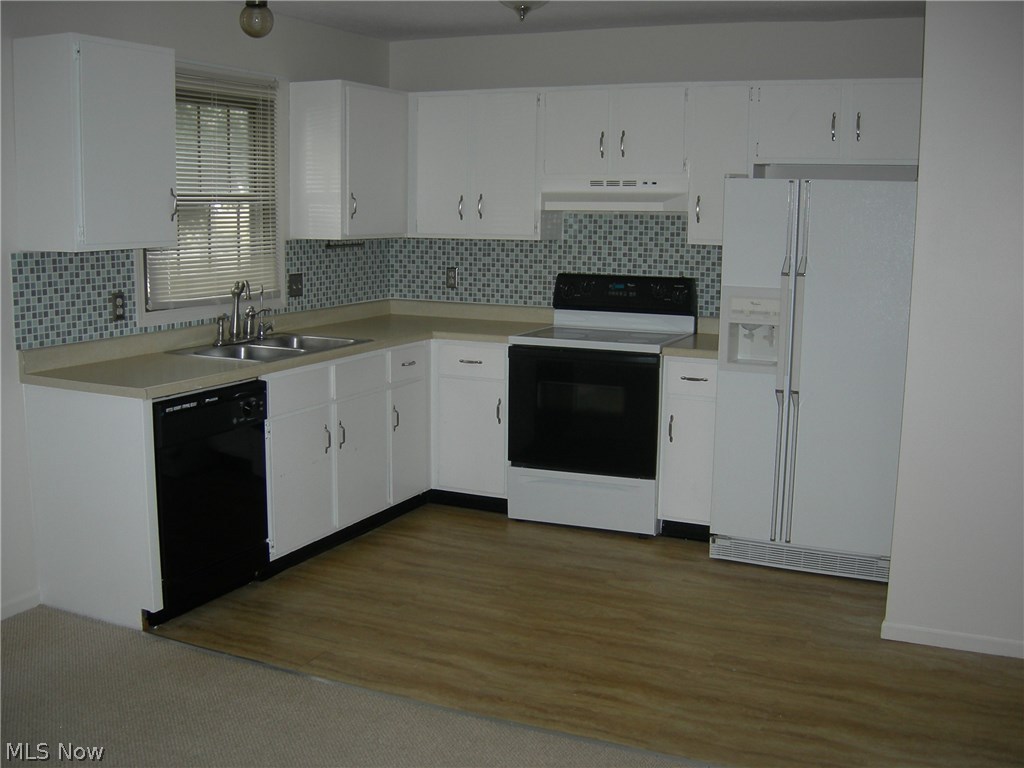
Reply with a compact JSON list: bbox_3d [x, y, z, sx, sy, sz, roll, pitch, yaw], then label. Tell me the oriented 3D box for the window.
[{"bbox_3d":[-1.331,-0.873,4.806,0.045,1.027,0.897,5,11,27],"label":"window"}]

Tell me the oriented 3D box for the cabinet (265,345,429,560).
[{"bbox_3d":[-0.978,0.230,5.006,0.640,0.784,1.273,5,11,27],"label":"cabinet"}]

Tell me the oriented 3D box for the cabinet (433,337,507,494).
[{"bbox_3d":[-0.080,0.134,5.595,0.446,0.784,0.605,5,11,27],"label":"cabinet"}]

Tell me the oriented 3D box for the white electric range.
[{"bbox_3d":[0.453,0.077,5.279,0.764,1.185,0.640,5,11,27],"label":"white electric range"}]

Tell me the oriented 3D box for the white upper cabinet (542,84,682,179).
[{"bbox_3d":[0.554,-1.226,5.227,0.761,0.443,0.319,5,10,25],"label":"white upper cabinet"}]

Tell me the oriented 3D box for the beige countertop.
[{"bbox_3d":[-0.319,-0.161,4.589,2.125,0.131,2.504,5,11,27],"label":"beige countertop"}]

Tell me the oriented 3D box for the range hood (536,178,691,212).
[{"bbox_3d":[0.522,-0.925,5.217,0.761,0.154,0.450,5,10,25],"label":"range hood"}]

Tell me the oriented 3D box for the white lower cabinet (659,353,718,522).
[{"bbox_3d":[0.937,0.224,5.085,0.275,0.784,0.605,5,11,27],"label":"white lower cabinet"}]

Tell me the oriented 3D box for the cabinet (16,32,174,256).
[{"bbox_3d":[-1.526,-0.875,3.937,0.315,0.753,0.492,5,10,25],"label":"cabinet"}]

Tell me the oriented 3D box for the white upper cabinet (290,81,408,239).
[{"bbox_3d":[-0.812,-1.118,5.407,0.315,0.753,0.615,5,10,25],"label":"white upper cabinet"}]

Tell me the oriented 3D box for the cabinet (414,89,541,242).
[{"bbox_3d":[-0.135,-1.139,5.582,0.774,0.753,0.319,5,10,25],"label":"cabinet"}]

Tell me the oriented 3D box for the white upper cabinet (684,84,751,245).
[{"bbox_3d":[1.017,-1.029,5.029,0.281,0.753,0.319,5,10,25],"label":"white upper cabinet"}]

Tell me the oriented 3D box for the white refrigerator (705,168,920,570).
[{"bbox_3d":[1.394,-0.056,4.727,0.810,1.668,0.741,5,10,25],"label":"white refrigerator"}]

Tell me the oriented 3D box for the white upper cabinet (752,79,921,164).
[{"bbox_3d":[1.499,-1.159,4.722,0.810,0.377,0.330,5,11,27],"label":"white upper cabinet"}]

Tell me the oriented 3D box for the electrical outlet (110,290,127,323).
[{"bbox_3d":[-1.607,-0.318,4.356,0.012,0.121,0.069,5,11,27],"label":"electrical outlet"}]

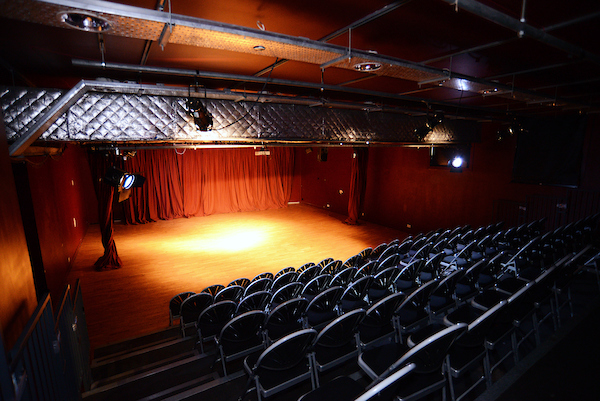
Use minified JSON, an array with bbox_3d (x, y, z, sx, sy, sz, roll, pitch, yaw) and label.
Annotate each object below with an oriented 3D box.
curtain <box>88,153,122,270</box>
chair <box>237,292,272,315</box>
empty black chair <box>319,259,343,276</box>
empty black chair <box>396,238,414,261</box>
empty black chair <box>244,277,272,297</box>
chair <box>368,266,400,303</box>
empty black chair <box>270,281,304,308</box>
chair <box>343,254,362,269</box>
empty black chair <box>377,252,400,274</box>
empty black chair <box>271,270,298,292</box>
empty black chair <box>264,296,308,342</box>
[{"bbox_3d":[-4.756,0.245,7.327,0.620,2.950,0.420,-6,12,-31],"label":"curtain"},{"bbox_3d":[-0.613,1.521,3.946,0.480,0.800,0.470,-7,11,-32],"label":"chair"},{"bbox_3d":[0.528,1.481,5.732,0.480,0.800,0.470,-7,11,-32],"label":"empty black chair"},{"bbox_3d":[2.076,1.210,6.386,0.460,0.815,0.510,-6,12,-31],"label":"empty black chair"},{"bbox_3d":[-0.712,1.627,4.956,0.480,0.800,0.470,-7,11,-32],"label":"empty black chair"},{"bbox_3d":[1.041,1.210,4.036,0.470,0.800,0.500,-6,11,-32],"label":"chair"},{"bbox_3d":[-0.213,1.386,4.074,0.460,0.815,0.510,-6,12,-31],"label":"empty black chair"},{"bbox_3d":[0.979,1.429,6.080,0.470,0.800,0.500,-6,11,-32],"label":"chair"},{"bbox_3d":[1.470,1.277,5.311,0.470,0.800,0.500,-6,11,-32],"label":"empty black chair"},{"bbox_3d":[-0.298,1.578,5.214,0.480,0.800,0.470,-7,11,-32],"label":"empty black chair"},{"bbox_3d":[-0.190,1.310,3.173,0.460,0.815,0.510,-6,12,-31],"label":"empty black chair"}]

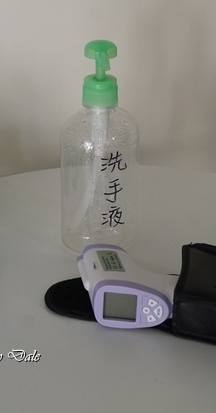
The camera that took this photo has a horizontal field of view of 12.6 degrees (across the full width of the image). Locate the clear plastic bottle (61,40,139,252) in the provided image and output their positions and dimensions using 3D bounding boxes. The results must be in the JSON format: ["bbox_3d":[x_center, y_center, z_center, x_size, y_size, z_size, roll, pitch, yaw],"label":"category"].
[{"bbox_3d":[-0.008,-0.065,1.029,0.082,0.218,0.082,1,27,0],"label":"clear plastic bottle"}]

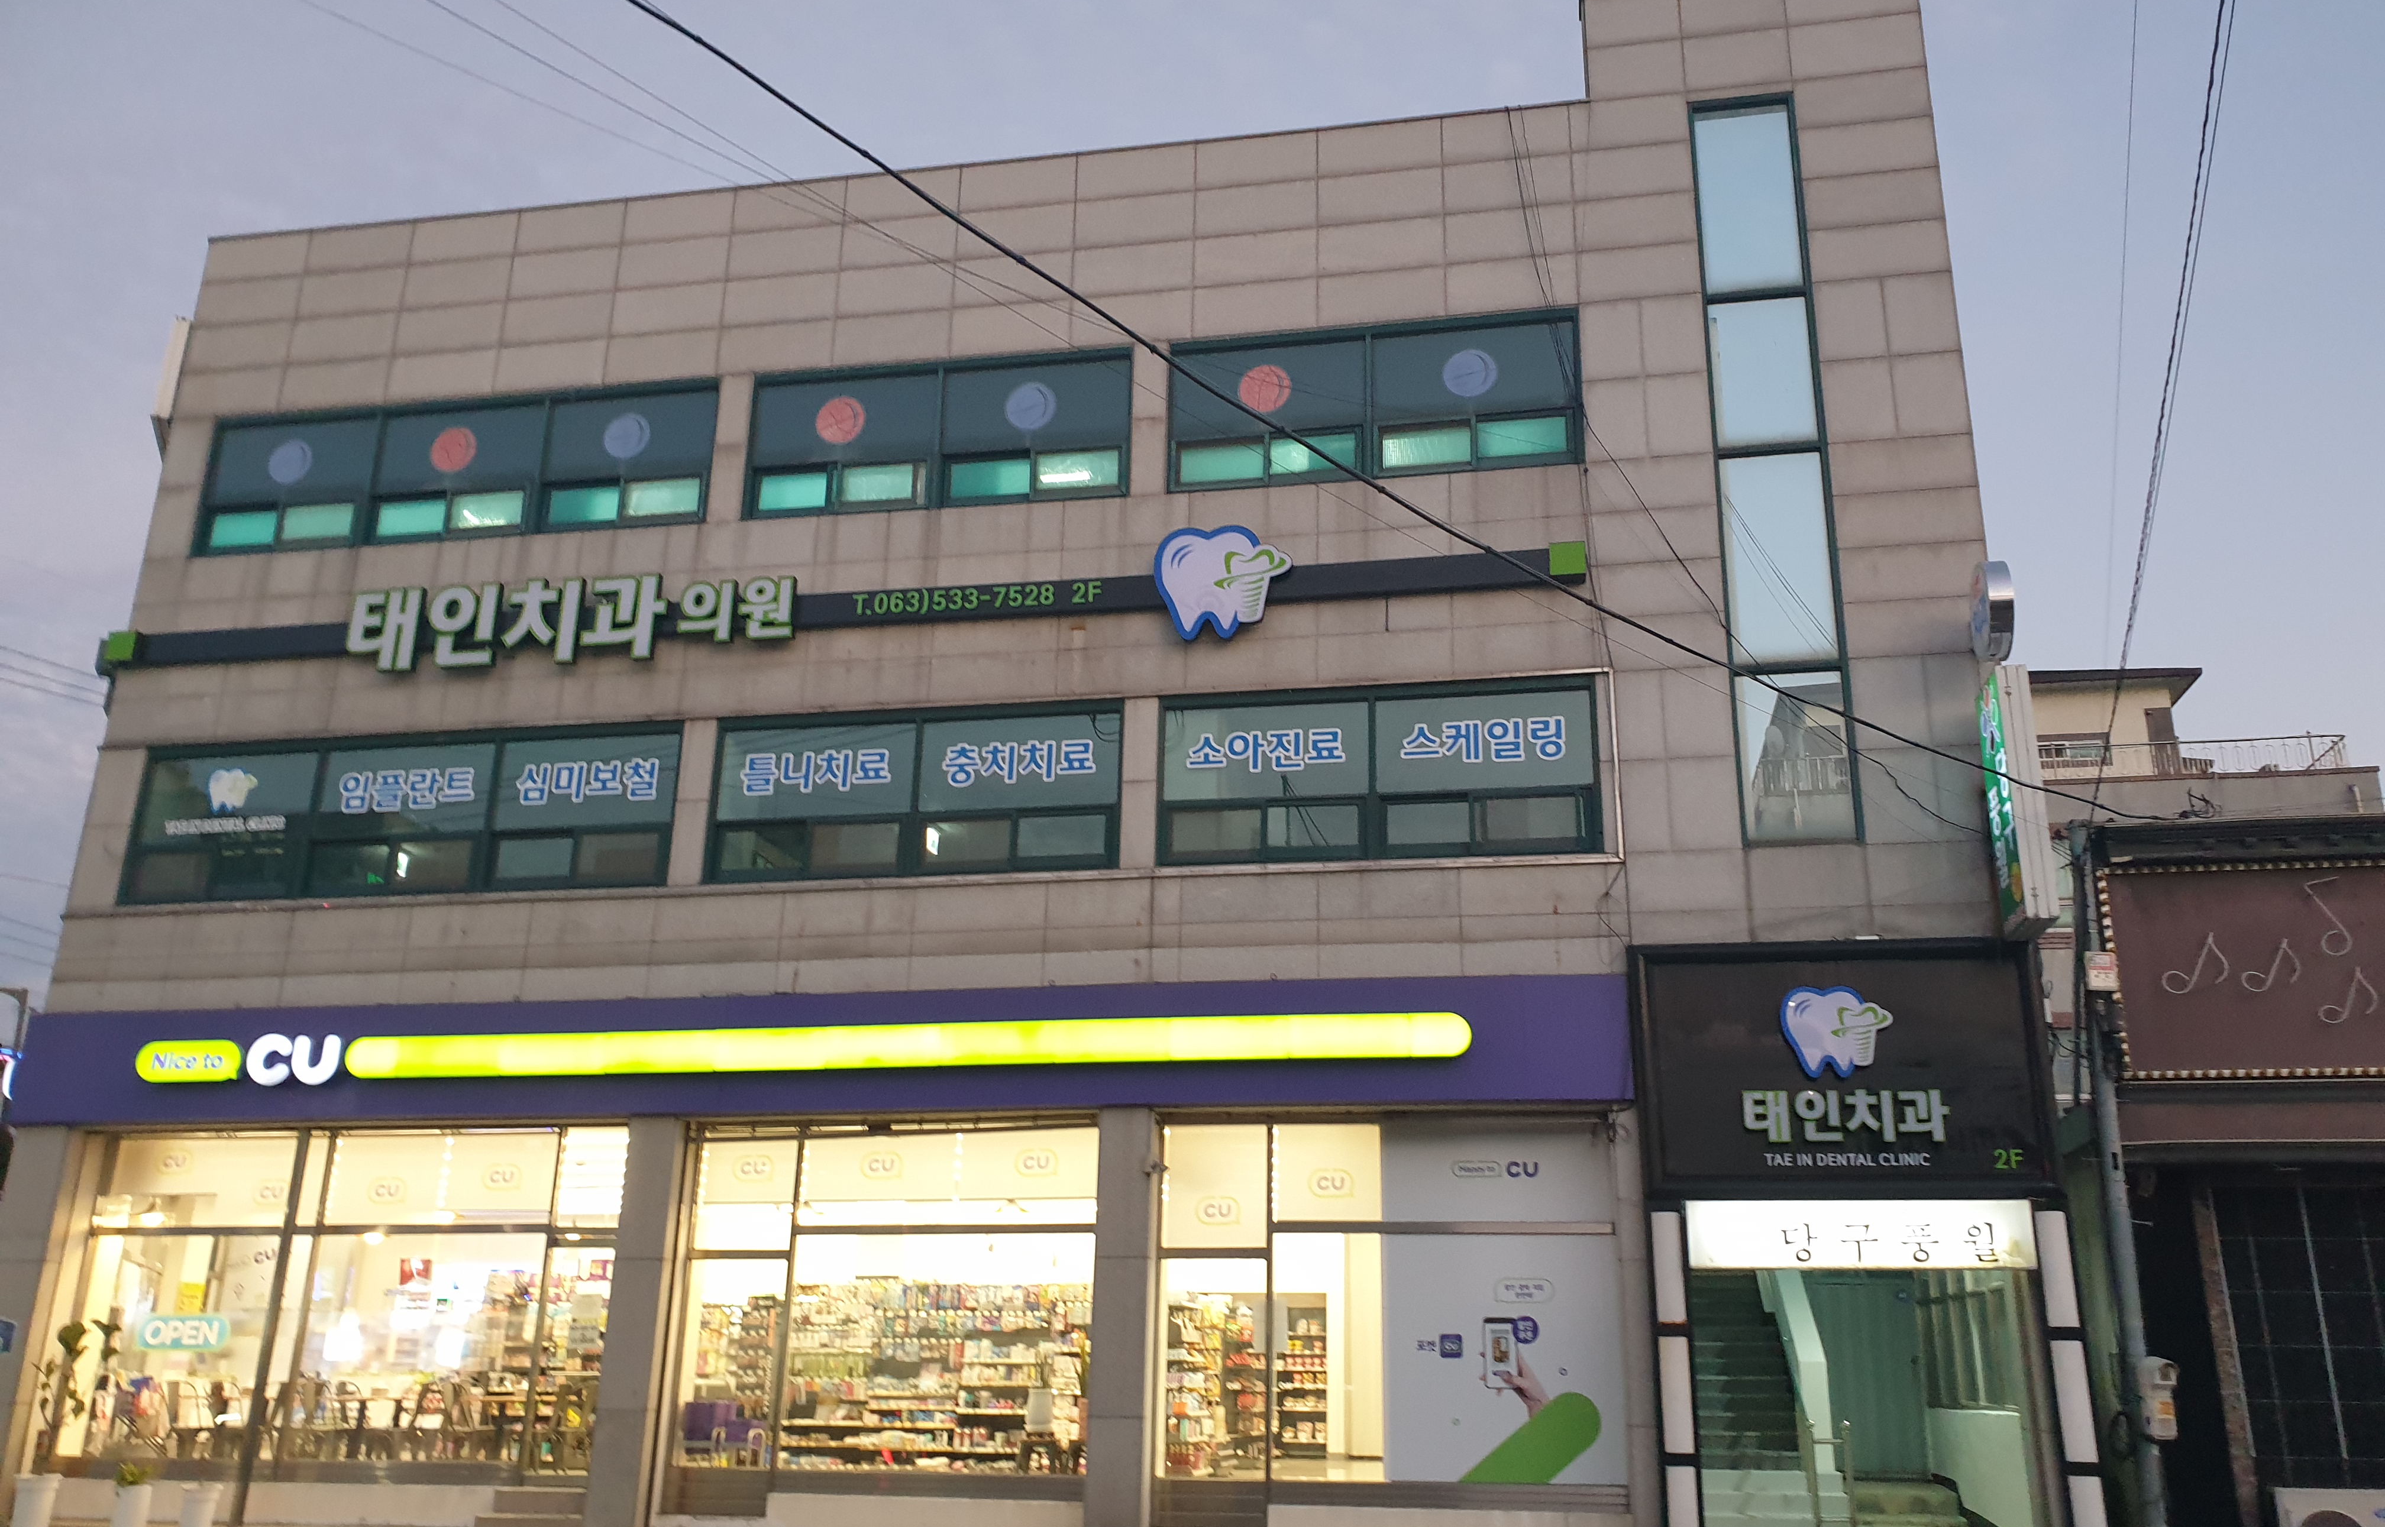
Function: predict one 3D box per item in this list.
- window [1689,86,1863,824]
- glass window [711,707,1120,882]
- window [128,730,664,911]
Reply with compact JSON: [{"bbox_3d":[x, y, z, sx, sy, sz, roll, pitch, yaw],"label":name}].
[{"bbox_3d":[4.781,-2.622,14.835,0.862,6.843,0.120,-2,-18,10],"label":"window"},{"bbox_3d":[-2.375,0.261,15.234,3.628,1.455,0.120,-2,-18,10],"label":"glass window"},{"bbox_3d":[-7.104,0.479,16.046,5.322,1.476,0.120,-2,-18,10],"label":"window"}]

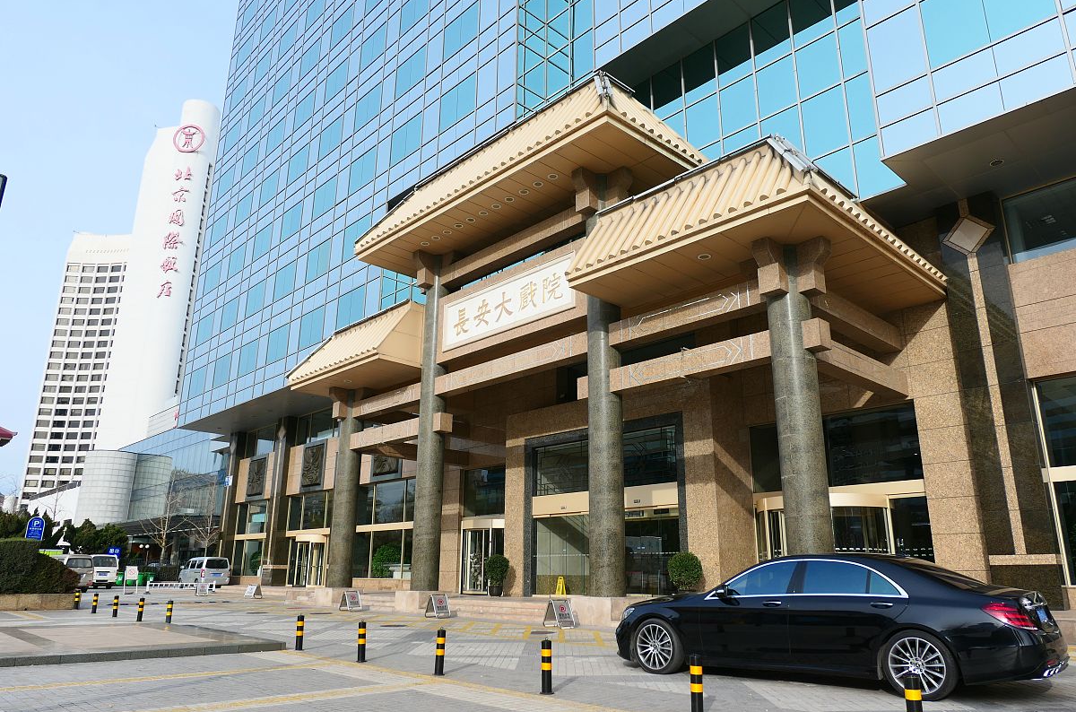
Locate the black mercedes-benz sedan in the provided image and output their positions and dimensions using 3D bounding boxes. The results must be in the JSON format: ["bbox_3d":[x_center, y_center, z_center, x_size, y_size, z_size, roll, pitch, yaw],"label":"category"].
[{"bbox_3d":[3.450,3.320,9.140,5.260,1.490,1.910,-13,-21,38],"label":"black mercedes-benz sedan"}]

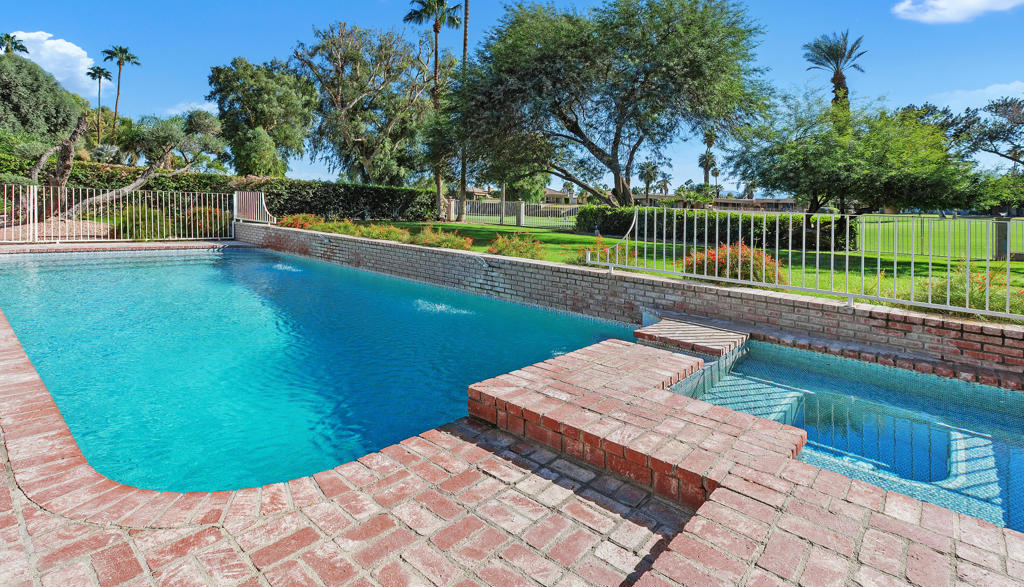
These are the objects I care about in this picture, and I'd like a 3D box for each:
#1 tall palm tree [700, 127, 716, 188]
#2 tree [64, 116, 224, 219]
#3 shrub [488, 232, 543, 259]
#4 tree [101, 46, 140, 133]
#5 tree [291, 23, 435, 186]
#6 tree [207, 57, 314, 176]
[{"bbox_3d":[36.198,-22.919,83.835,3.040,15.020,3.040,5,10,22],"label":"tall palm tree"},{"bbox_3d":[-11.082,-3.858,13.761,4.320,3.080,3.030,-6,11,-38],"label":"tree"},{"bbox_3d":[0.040,-0.751,7.364,0.910,0.470,0.770,1,9,0],"label":"shrub"},{"bbox_3d":[-36.033,-15.440,41.940,2.730,13.660,2.730,-6,12,-39],"label":"tree"},{"bbox_3d":[-9.114,-10.628,28.121,8.930,11.330,8.040,-2,9,-17],"label":"tree"},{"bbox_3d":[-17.181,-10.841,31.214,6.610,10.130,6.280,-4,10,-28],"label":"tree"}]

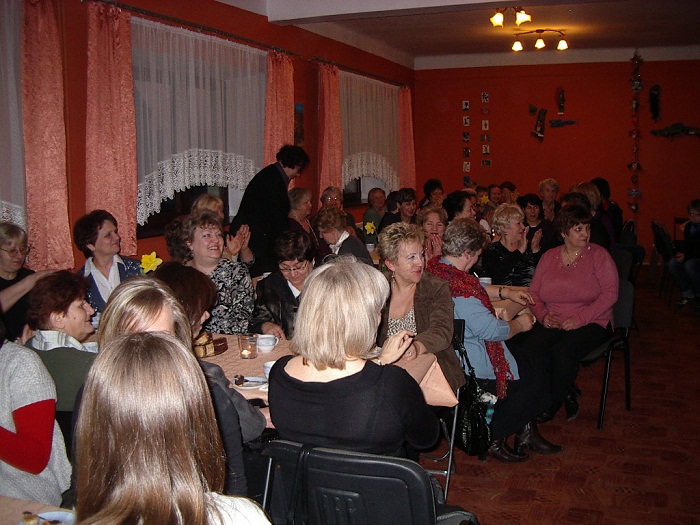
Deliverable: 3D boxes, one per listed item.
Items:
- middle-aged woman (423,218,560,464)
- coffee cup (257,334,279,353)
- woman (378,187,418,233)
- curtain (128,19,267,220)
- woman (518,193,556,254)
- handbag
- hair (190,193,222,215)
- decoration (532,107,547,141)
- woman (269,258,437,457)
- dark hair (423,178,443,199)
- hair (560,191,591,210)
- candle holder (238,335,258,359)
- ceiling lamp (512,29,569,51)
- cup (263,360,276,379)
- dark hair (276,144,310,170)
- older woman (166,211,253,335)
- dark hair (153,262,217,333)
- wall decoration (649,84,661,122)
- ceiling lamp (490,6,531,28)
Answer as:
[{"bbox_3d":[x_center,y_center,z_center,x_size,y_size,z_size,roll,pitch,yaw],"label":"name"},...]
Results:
[{"bbox_3d":[0.752,0.395,4.000,0.700,1.220,0.480,-3,8,-18],"label":"middle-aged woman"},{"bbox_3d":[-0.341,0.335,3.170,0.098,0.067,0.080,0,8,0],"label":"coffee cup"},{"bbox_3d":[0.505,-0.086,7.404,0.460,1.260,0.650,-1,8,-8],"label":"woman"},{"bbox_3d":[-1.196,-1.162,6.642,0.100,1.508,2.093,3,8,22],"label":"curtain"},{"bbox_3d":[1.509,0.072,6.250,0.500,1.260,0.620,0,8,0],"label":"woman"},{"bbox_3d":[0.593,0.605,3.720,0.150,0.630,0.240,-4,8,-24],"label":"handbag"},{"bbox_3d":[-0.934,-0.358,5.000,0.210,0.220,0.190,5,9,36],"label":"hair"},{"bbox_3d":[2.860,-2.098,11.597,0.190,0.510,0.090,3,8,22],"label":"decoration"},{"bbox_3d":[0.044,0.608,2.301,0.530,1.290,0.780,2,8,20],"label":"woman"},{"bbox_3d":[0.811,-0.727,7.600,0.190,0.220,0.210,-6,9,-37],"label":"dark hair"},{"bbox_3d":[1.828,-0.484,6.200,0.230,0.200,0.190,1,8,12],"label":"hair"},{"bbox_3d":[-0.409,0.340,3.100,0.078,0.086,0.078,0,8,0],"label":"candle holder"},{"bbox_3d":[2.330,-2.716,9.400,0.660,0.250,0.150,3,8,22],"label":"ceiling lamp"},{"bbox_3d":[-0.271,0.399,2.809,0.100,0.074,0.085,0,8,0],"label":"cup"},{"bbox_3d":[-0.404,-0.731,5.400,0.230,0.190,0.190,19,5,-8],"label":"dark hair"},{"bbox_3d":[-0.686,0.406,3.750,0.520,1.280,0.620,-3,8,-18],"label":"older woman"},{"bbox_3d":[-0.506,0.108,2.380,0.180,0.230,0.210,1,8,8],"label":"dark hair"},{"bbox_3d":[4.345,-2.269,10.964,0.170,0.550,0.100,3,8,22],"label":"wall decoration"},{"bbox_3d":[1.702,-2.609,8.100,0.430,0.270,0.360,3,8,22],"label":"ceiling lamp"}]

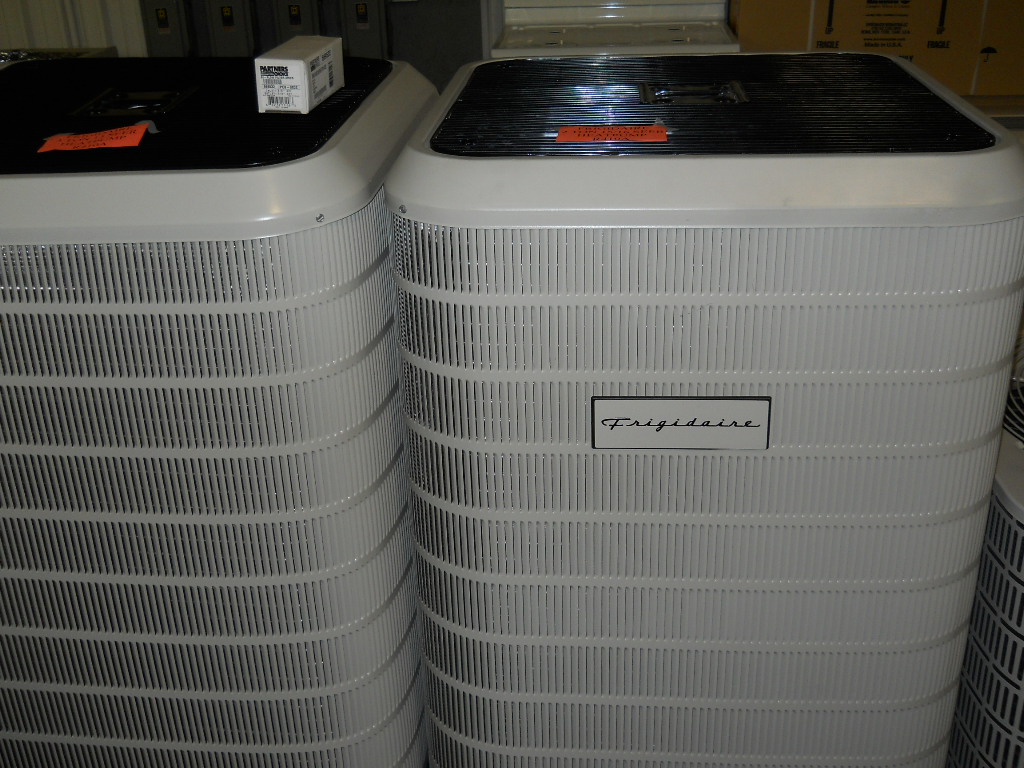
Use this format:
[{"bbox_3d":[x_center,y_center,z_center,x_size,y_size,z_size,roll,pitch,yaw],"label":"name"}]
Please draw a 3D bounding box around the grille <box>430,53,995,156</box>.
[{"bbox_3d":[0.246,-0.388,1.505,0.650,0.030,0.650,0,26,5],"label":"grille"}]

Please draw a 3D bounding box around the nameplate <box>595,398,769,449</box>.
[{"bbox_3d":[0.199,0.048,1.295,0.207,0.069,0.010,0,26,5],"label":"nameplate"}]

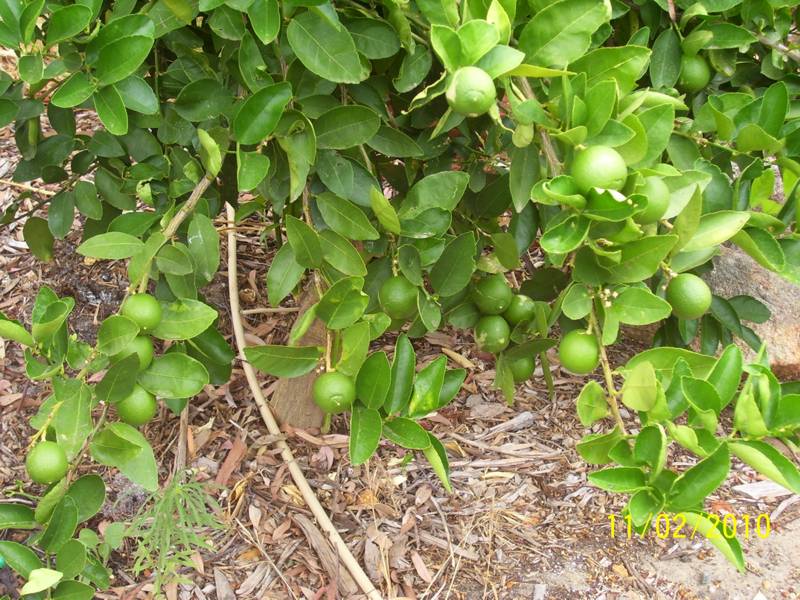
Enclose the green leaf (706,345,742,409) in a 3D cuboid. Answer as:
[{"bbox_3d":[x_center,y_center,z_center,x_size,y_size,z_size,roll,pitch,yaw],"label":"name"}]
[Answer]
[{"bbox_3d":[0.363,0.085,1.700,0.035,0.014,0.080,23,68,-7],"label":"green leaf"}]

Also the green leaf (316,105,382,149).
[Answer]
[{"bbox_3d":[-0.064,-0.197,1.760,0.089,0.045,0.013,-21,-15,6],"label":"green leaf"}]

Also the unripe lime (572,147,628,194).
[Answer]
[{"bbox_3d":[0.194,-0.124,1.480,0.053,0.054,0.053,0,28,0],"label":"unripe lime"}]

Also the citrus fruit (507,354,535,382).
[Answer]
[{"bbox_3d":[0.143,0.080,1.830,0.038,0.040,0.038,0,30,0],"label":"citrus fruit"}]

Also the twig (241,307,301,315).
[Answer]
[{"bbox_3d":[-0.187,0.017,2.200,0.089,0.009,0.010,-1,30,-2],"label":"twig"}]

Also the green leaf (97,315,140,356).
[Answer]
[{"bbox_3d":[-0.317,0.040,1.720,0.054,0.018,0.049,-22,71,8],"label":"green leaf"}]

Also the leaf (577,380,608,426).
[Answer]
[{"bbox_3d":[0.213,0.115,1.701,0.034,0.053,0.014,4,-16,23],"label":"leaf"}]

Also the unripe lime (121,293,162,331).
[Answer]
[{"bbox_3d":[-0.286,0.014,1.690,0.044,0.044,0.044,0,25,0],"label":"unripe lime"}]

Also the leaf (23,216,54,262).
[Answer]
[{"bbox_3d":[-0.414,-0.069,1.750,0.033,0.012,0.057,-17,73,-5],"label":"leaf"}]

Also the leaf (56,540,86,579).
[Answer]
[{"bbox_3d":[-0.380,0.301,1.760,0.034,0.010,0.050,16,65,11],"label":"leaf"}]

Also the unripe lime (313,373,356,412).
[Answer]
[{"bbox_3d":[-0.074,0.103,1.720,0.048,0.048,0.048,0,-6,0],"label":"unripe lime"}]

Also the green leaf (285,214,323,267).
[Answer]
[{"bbox_3d":[-0.109,-0.067,1.720,0.032,0.072,0.011,-35,-15,11],"label":"green leaf"}]

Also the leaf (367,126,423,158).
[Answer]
[{"bbox_3d":[-0.012,-0.175,1.680,0.080,0.012,0.042,24,62,6],"label":"leaf"}]

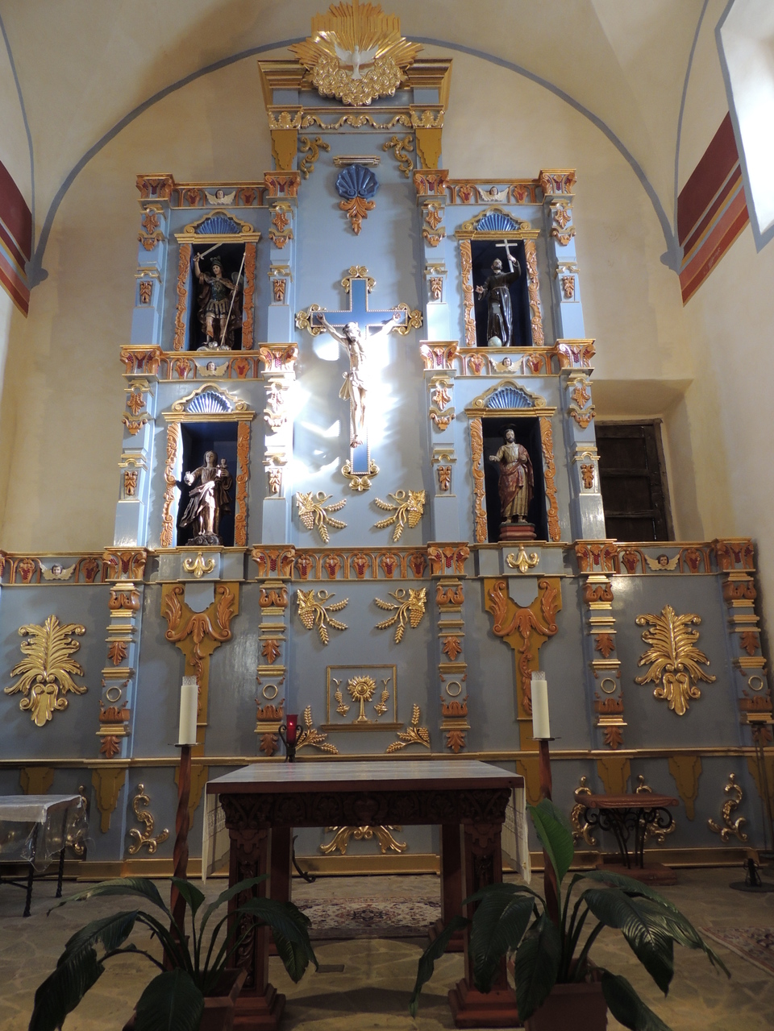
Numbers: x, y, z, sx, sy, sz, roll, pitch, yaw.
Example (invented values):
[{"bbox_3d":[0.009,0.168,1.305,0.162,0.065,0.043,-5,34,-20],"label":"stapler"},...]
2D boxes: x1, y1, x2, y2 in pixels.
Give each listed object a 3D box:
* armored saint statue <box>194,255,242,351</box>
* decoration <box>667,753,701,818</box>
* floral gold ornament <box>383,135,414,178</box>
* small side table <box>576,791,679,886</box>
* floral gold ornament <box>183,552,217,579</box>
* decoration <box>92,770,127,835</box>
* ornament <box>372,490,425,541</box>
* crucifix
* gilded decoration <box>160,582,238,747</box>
[{"bbox_3d":[-1.787,-2.258,7.629,0.459,1.164,0.360,-1,-16,0],"label":"armored saint statue"},{"bbox_3d":[2.588,2.347,6.152,0.286,0.527,0.050,-1,-15,-1],"label":"decoration"},{"bbox_3d":[0.128,-4.005,7.967,0.346,0.553,0.070,-1,-16,0],"label":"floral gold ornament"},{"bbox_3d":[1.952,2.589,5.737,0.674,0.635,0.466,-1,-15,-1],"label":"small side table"},{"bbox_3d":[-1.723,0.460,6.582,0.288,0.236,0.070,-1,-16,0],"label":"floral gold ornament"},{"bbox_3d":[-2.359,2.406,6.057,0.302,0.531,0.050,-1,-15,-1],"label":"decoration"},{"bbox_3d":[0.116,0.005,6.849,0.486,0.503,0.060,-1,-15,-1],"label":"ornament"},{"bbox_3d":[-0.271,-1.460,7.134,1.305,2.464,0.240,-1,-15,-1],"label":"crucifix"},{"bbox_3d":[-1.715,1.351,6.465,0.714,1.514,0.090,-1,-15,-1],"label":"gilded decoration"}]

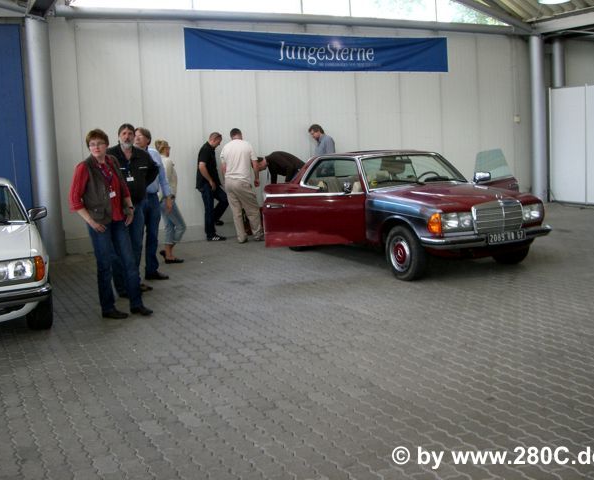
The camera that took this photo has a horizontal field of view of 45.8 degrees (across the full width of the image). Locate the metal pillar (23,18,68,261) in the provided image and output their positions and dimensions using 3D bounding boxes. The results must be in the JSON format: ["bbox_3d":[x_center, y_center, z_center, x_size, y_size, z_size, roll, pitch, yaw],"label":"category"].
[{"bbox_3d":[-3.761,-1.508,10.468,0.320,3.650,0.320,-6,8,-24],"label":"metal pillar"}]

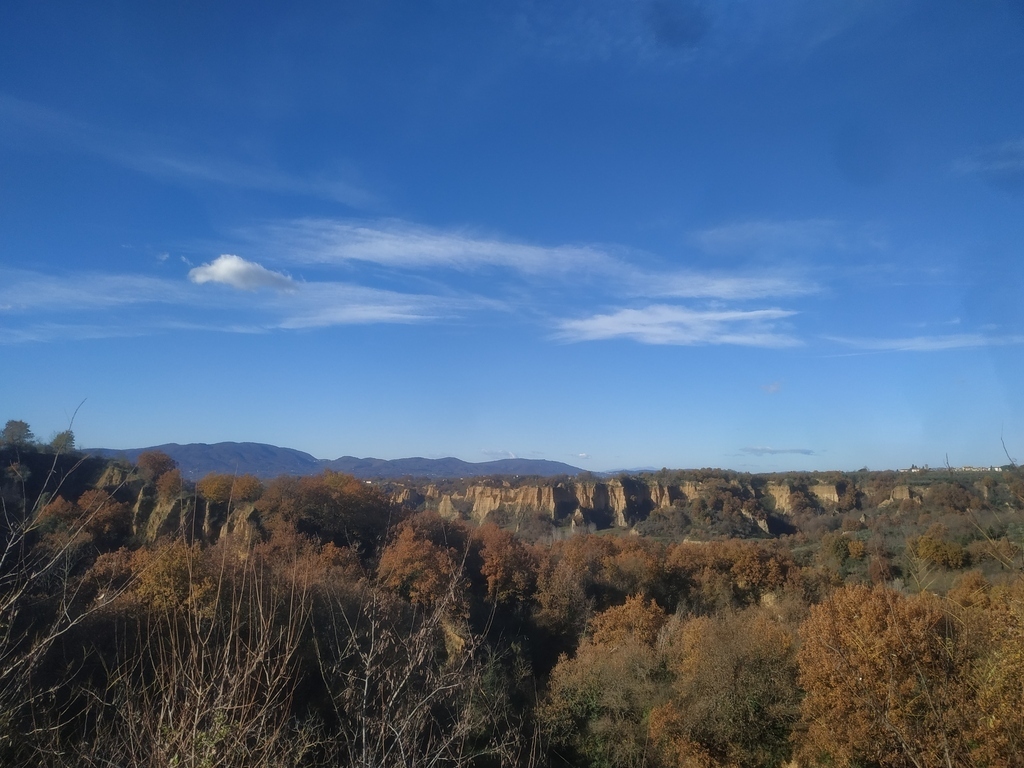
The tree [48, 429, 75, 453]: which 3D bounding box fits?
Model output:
[{"bbox_3d":[-104.690,13.380,164.970,5.860,6.080,5.570,0,-7,0],"label":"tree"}]

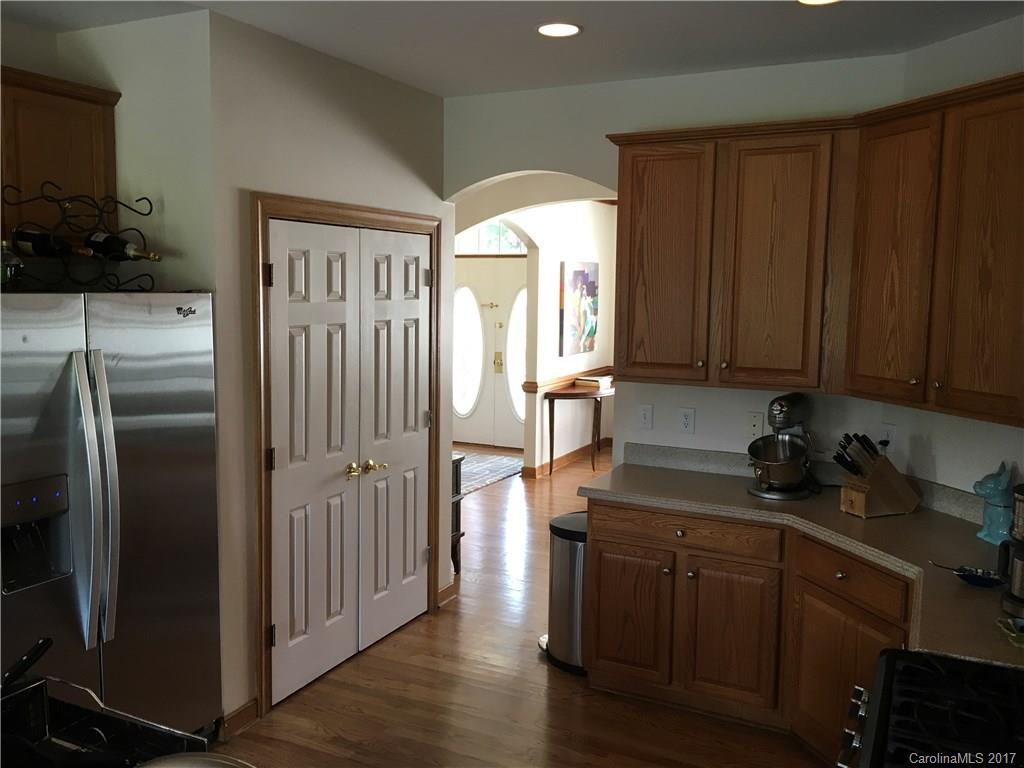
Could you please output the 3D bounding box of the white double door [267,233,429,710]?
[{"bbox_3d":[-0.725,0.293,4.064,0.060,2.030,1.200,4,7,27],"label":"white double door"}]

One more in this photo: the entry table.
[{"bbox_3d":[0.825,0.430,8.614,0.440,0.780,1.380,4,7,27],"label":"entry table"}]

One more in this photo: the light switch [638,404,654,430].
[{"bbox_3d":[0.661,0.165,4.208,0.077,0.120,0.010,4,7,27],"label":"light switch"}]

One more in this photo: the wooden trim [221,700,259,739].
[{"bbox_3d":[-1.081,1.341,3.454,0.025,0.085,0.190,4,7,27],"label":"wooden trim"}]

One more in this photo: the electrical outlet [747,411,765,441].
[{"bbox_3d":[1.126,0.195,3.970,0.077,0.120,0.010,4,7,27],"label":"electrical outlet"}]

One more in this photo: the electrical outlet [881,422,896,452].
[{"bbox_3d":[1.623,0.231,3.699,0.010,0.120,0.075,-3,7,-28],"label":"electrical outlet"}]

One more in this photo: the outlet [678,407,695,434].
[{"bbox_3d":[0.840,0.178,4.116,0.077,0.120,0.010,4,7,27],"label":"outlet"}]

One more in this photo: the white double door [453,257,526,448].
[{"bbox_3d":[-0.215,-0.326,9.356,1.740,2.050,0.060,4,7,27],"label":"white double door"}]

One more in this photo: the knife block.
[{"bbox_3d":[1.469,0.387,3.396,0.280,0.250,0.128,-2,7,-22],"label":"knife block"}]

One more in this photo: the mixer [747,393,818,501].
[{"bbox_3d":[1.190,0.260,3.699,0.350,0.420,0.270,-5,9,-40],"label":"mixer"}]

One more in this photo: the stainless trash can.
[{"bbox_3d":[0.310,0.991,4.132,0.340,0.670,0.370,4,7,27],"label":"stainless trash can"}]

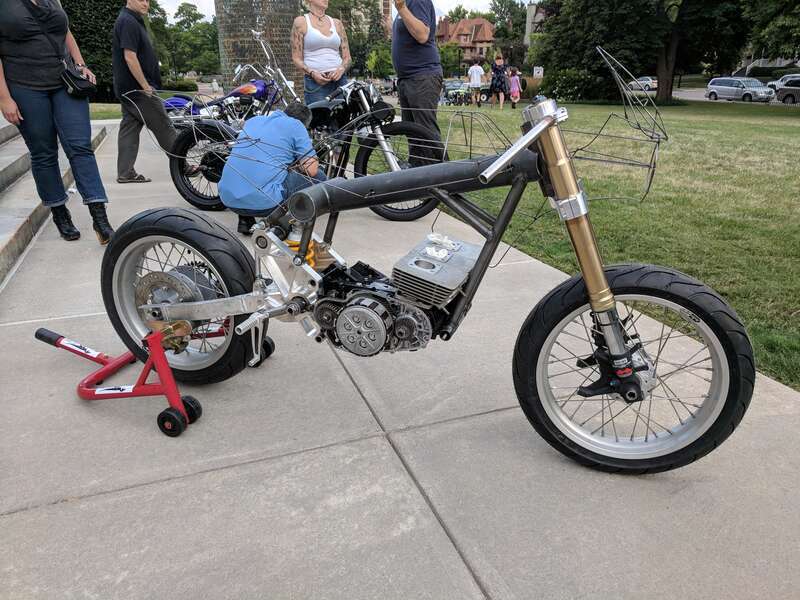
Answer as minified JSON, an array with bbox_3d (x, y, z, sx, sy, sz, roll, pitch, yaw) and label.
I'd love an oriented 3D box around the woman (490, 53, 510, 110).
[{"bbox_3d":[3.114,-6.754,18.617,0.500,1.660,0.320,3,21,8],"label":"woman"}]

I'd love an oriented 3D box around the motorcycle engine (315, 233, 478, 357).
[{"bbox_3d":[-0.006,-0.009,1.732,0.430,0.290,0.400,7,22,17],"label":"motorcycle engine"}]

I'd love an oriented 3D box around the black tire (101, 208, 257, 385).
[{"bbox_3d":[-0.713,-0.004,1.985,0.620,0.620,0.155,7,22,17],"label":"black tire"}]

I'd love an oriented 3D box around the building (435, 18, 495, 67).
[{"bbox_3d":[14.340,-56.582,133.596,15.000,12.000,13.000,2,21,5],"label":"building"}]

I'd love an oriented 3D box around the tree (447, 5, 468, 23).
[{"bbox_3d":[14.236,-64.493,148.767,10.000,16.000,10.000,2,21,5],"label":"tree"}]

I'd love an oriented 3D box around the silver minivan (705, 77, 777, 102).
[{"bbox_3d":[27.518,-17.049,48.607,1.980,1.760,5.140,-11,23,-25],"label":"silver minivan"}]

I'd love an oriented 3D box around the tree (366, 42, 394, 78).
[{"bbox_3d":[-2.705,-37.094,92.874,4.800,5.600,4.800,-1,21,-1],"label":"tree"}]

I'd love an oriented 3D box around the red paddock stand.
[{"bbox_3d":[-0.965,0.148,2.132,0.860,0.300,0.540,7,22,17],"label":"red paddock stand"}]

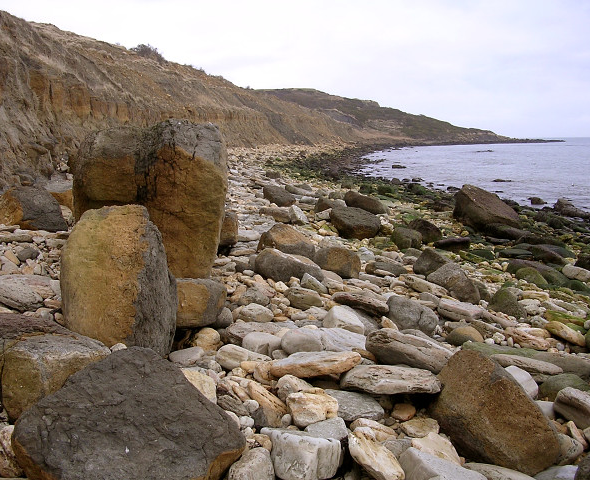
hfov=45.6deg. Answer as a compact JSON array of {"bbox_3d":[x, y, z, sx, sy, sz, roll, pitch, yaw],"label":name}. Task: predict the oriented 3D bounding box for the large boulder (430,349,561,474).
[{"bbox_3d":[1.000,0.844,3.609,0.420,0.470,0.680,-7,11,-41],"label":"large boulder"}]

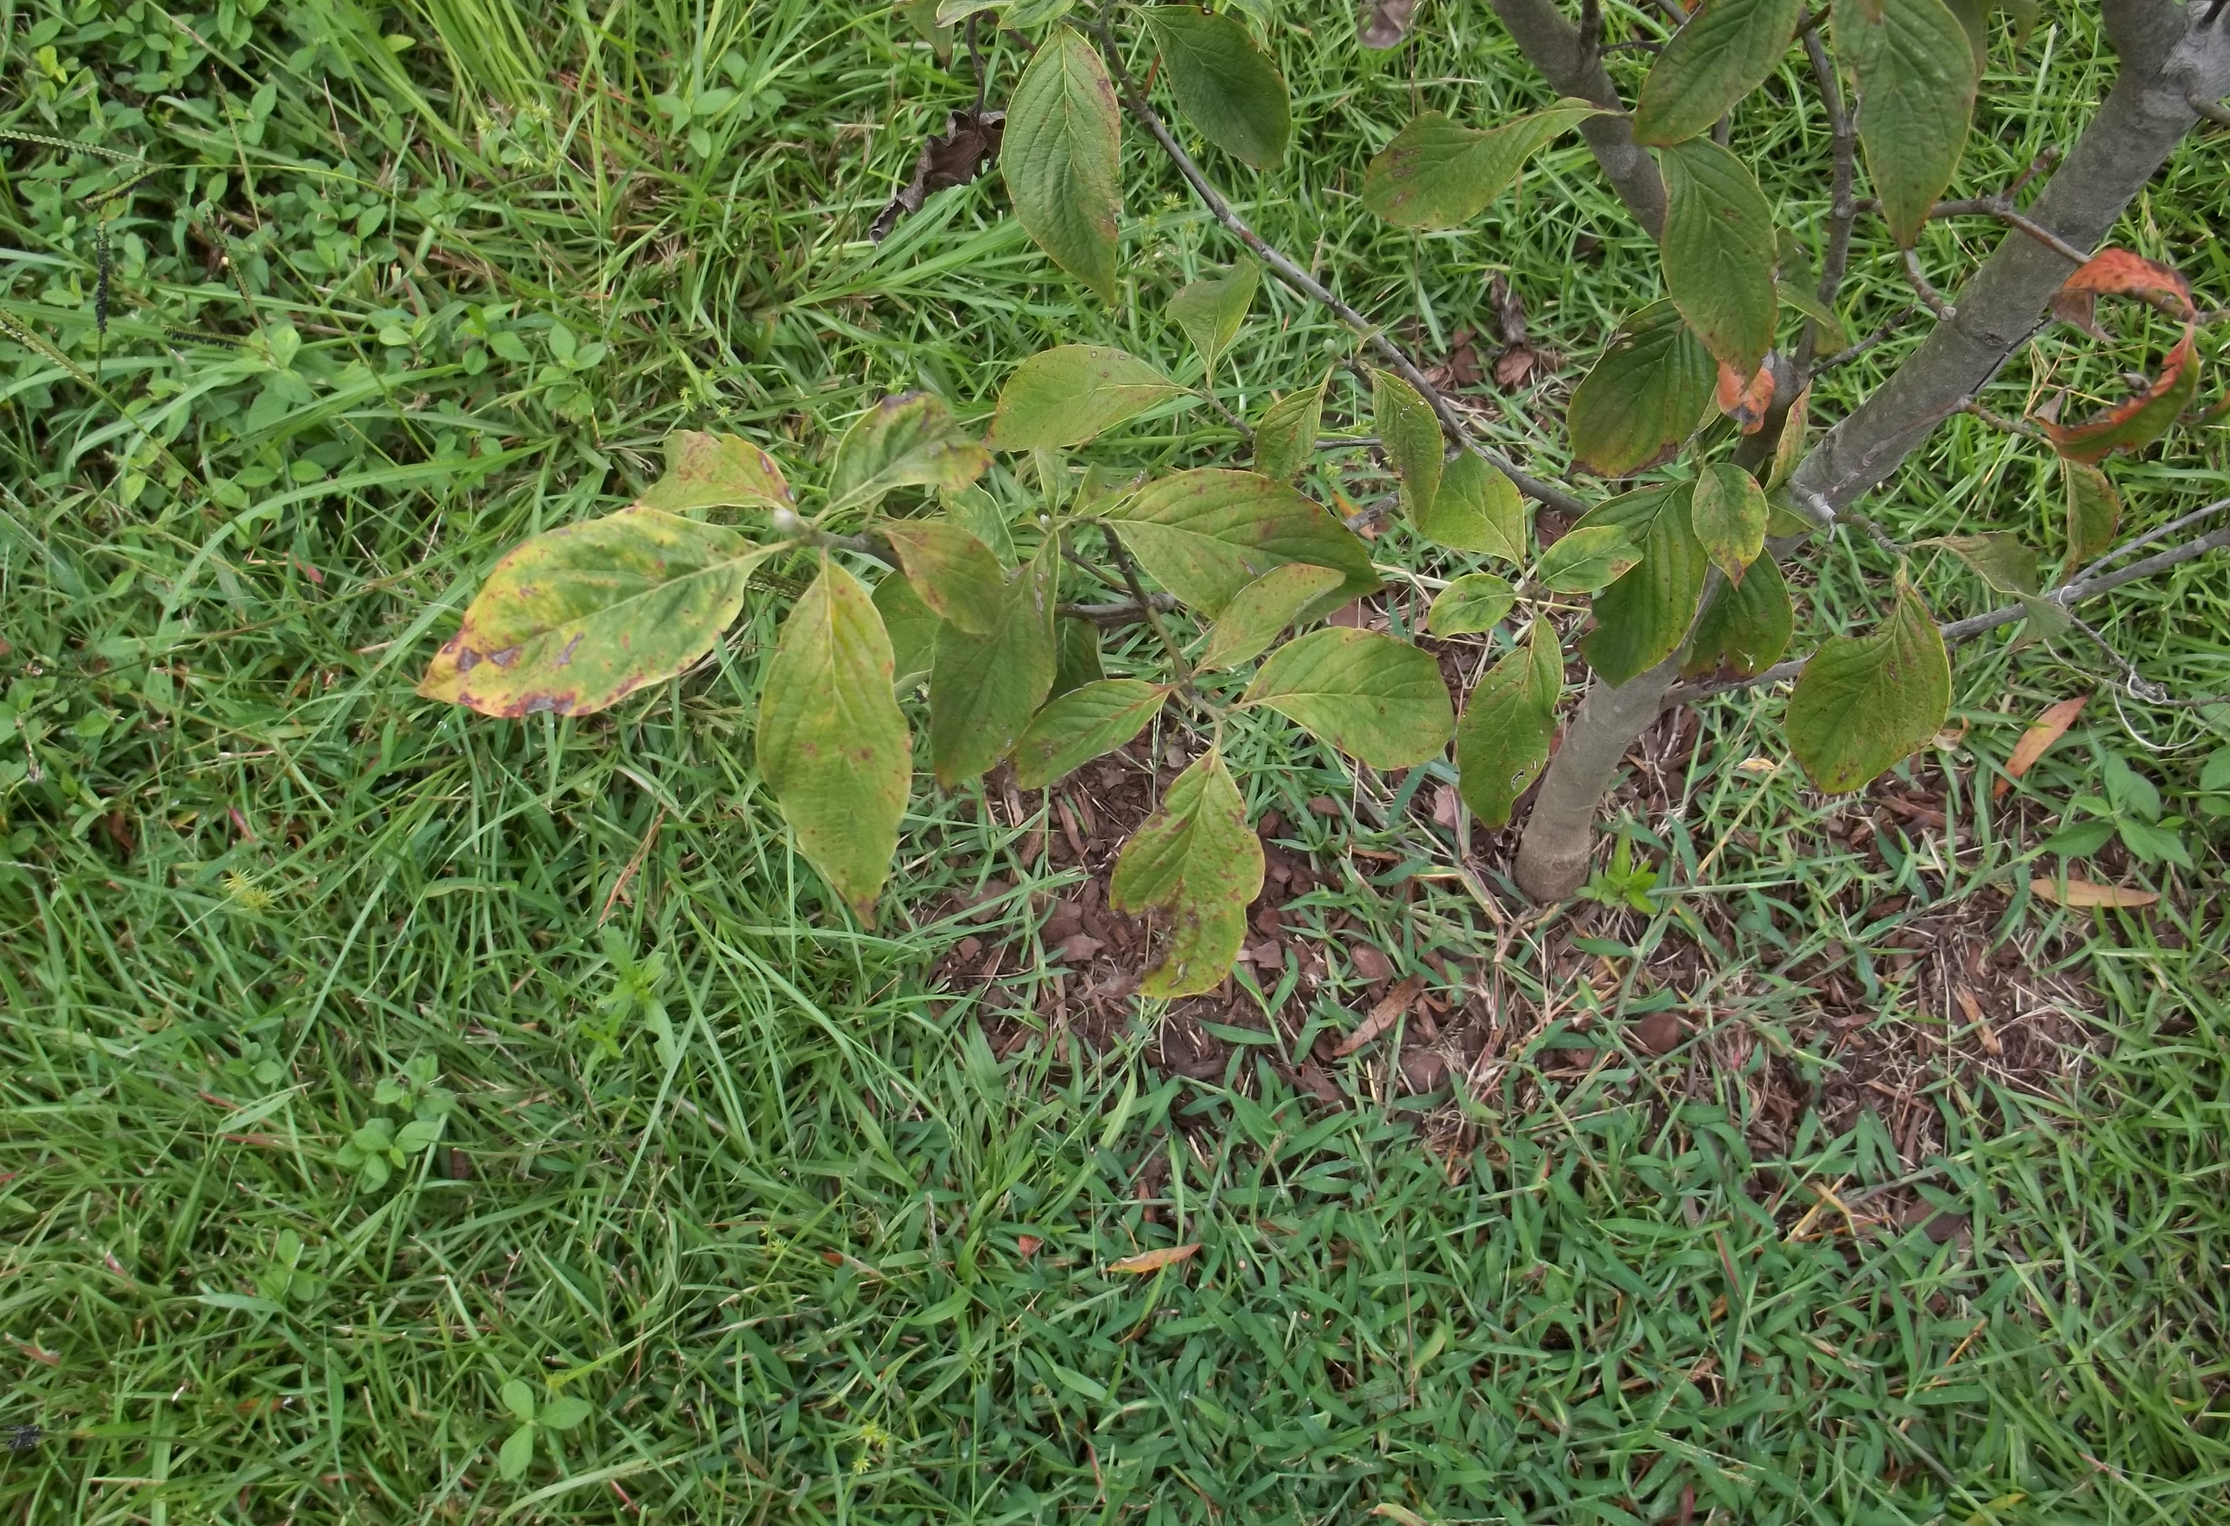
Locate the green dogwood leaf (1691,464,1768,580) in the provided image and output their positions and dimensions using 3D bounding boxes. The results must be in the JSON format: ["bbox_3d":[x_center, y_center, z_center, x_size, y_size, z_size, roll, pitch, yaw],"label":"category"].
[{"bbox_3d":[0.272,-0.107,0.940,0.033,0.012,0.057,-25,105,-7],"label":"green dogwood leaf"}]

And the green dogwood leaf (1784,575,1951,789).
[{"bbox_3d":[0.348,-0.036,0.980,0.067,0.102,0.022,10,17,3],"label":"green dogwood leaf"}]

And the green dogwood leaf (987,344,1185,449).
[{"bbox_3d":[-0.012,-0.150,0.870,0.082,0.018,0.051,-14,58,8],"label":"green dogwood leaf"}]

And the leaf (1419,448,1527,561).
[{"bbox_3d":[0.167,-0.120,0.990,0.052,0.016,0.070,-36,77,-20],"label":"leaf"}]

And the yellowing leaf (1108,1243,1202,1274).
[{"bbox_3d":[0.022,0.282,1.212,0.055,0.008,0.014,-16,56,2],"label":"yellowing leaf"}]

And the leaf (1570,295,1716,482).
[{"bbox_3d":[0.251,-0.178,1.015,0.062,0.085,0.018,39,21,11],"label":"leaf"}]

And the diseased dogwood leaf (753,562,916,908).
[{"bbox_3d":[-0.098,-0.009,0.740,0.052,0.128,0.025,-7,14,-4],"label":"diseased dogwood leaf"}]

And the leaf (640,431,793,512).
[{"bbox_3d":[-0.143,-0.104,0.765,0.084,0.020,0.038,20,71,37],"label":"leaf"}]

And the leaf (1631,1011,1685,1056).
[{"bbox_3d":[0.336,0.166,1.312,0.030,0.010,0.030,0,73,0],"label":"leaf"}]

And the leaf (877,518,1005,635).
[{"bbox_3d":[-0.060,-0.067,0.750,0.018,0.058,0.031,-4,52,48],"label":"leaf"}]

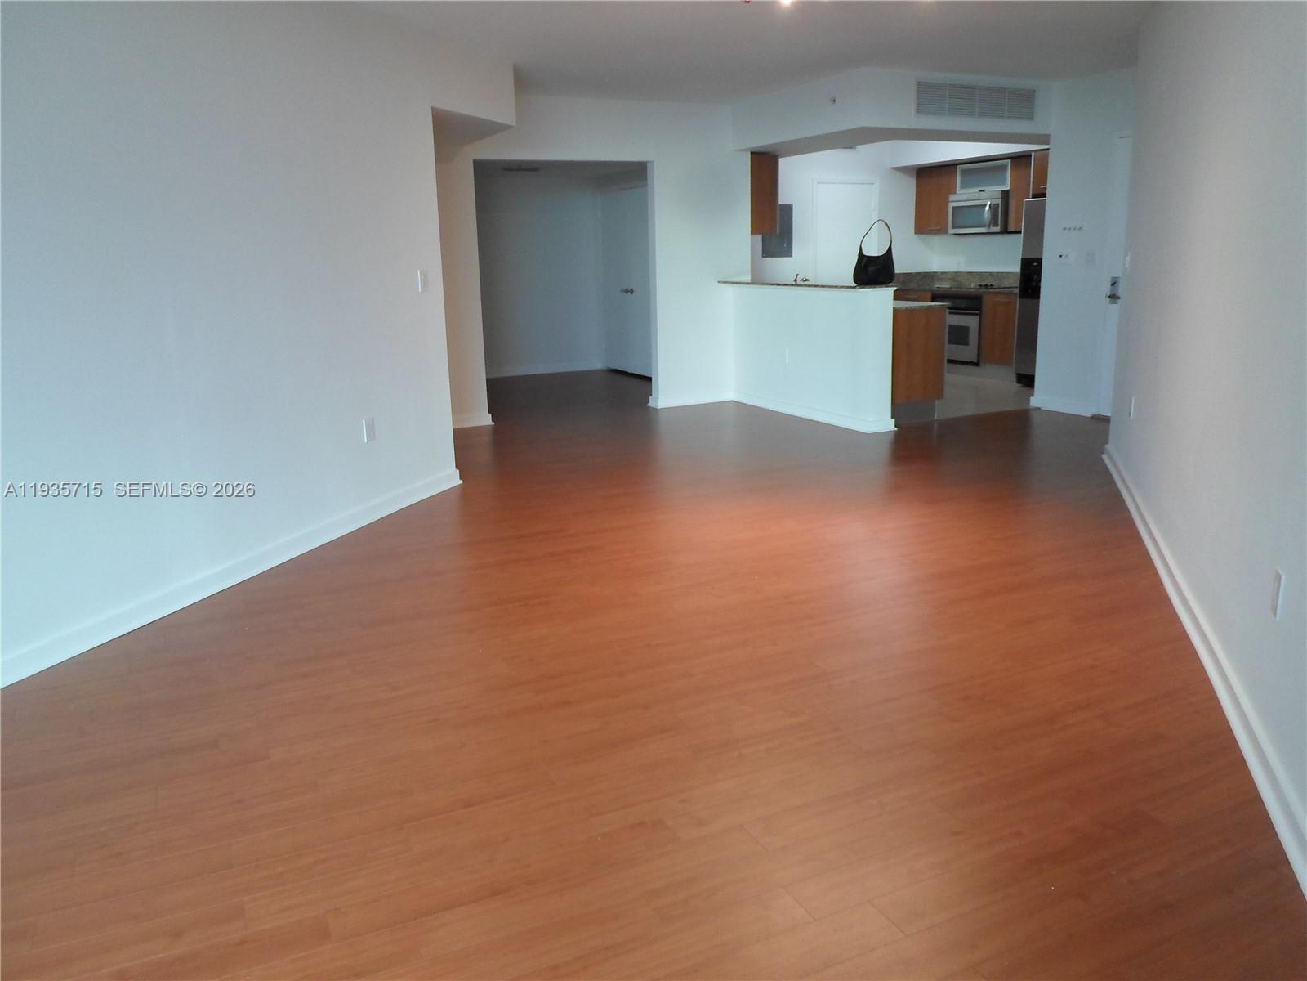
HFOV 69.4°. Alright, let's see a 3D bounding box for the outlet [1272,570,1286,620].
[{"bbox_3d":[1.596,0.268,2.420,0.008,0.118,0.072,3,15,19],"label":"outlet"}]

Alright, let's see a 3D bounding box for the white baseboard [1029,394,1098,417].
[{"bbox_3d":[3.312,-0.677,7.650,0.020,0.095,0.620,-8,16,-25],"label":"white baseboard"}]

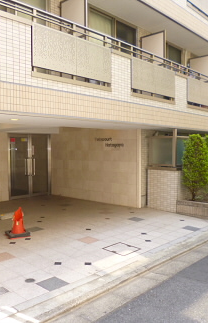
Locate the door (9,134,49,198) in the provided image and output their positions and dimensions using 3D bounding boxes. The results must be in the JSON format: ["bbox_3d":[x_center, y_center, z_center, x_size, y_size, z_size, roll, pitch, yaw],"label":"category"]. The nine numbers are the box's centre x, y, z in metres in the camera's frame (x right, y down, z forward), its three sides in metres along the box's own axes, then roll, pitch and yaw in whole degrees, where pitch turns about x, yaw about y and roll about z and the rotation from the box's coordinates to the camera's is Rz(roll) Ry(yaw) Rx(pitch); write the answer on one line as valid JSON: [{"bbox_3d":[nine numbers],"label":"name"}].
[{"bbox_3d":[-2.405,0.156,9.860,0.150,2.100,1.550,2,3,43],"label":"door"}]

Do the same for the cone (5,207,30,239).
[{"bbox_3d":[-1.586,1.108,5.497,0.380,0.540,0.380,-2,2,-34],"label":"cone"}]

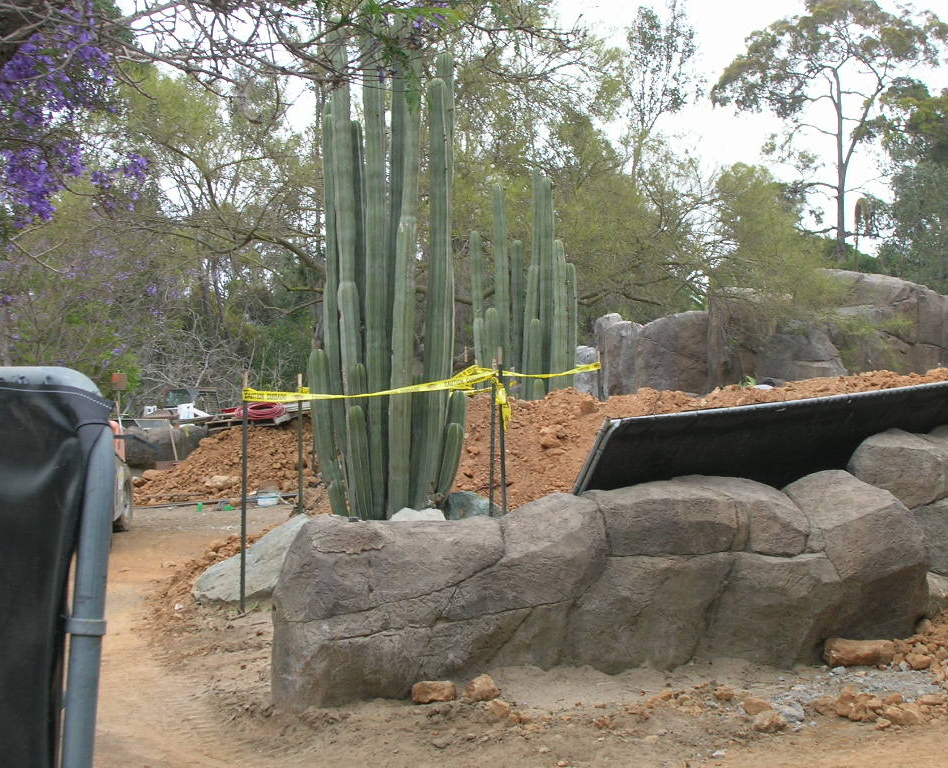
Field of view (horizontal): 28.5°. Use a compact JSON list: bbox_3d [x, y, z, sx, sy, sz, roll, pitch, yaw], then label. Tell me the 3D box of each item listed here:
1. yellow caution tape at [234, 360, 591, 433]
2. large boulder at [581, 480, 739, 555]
[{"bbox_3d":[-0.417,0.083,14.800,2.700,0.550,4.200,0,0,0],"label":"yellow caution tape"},{"bbox_3d":[1.077,0.769,10.650,0.880,0.410,0.650,0,0,-10],"label":"large boulder"}]

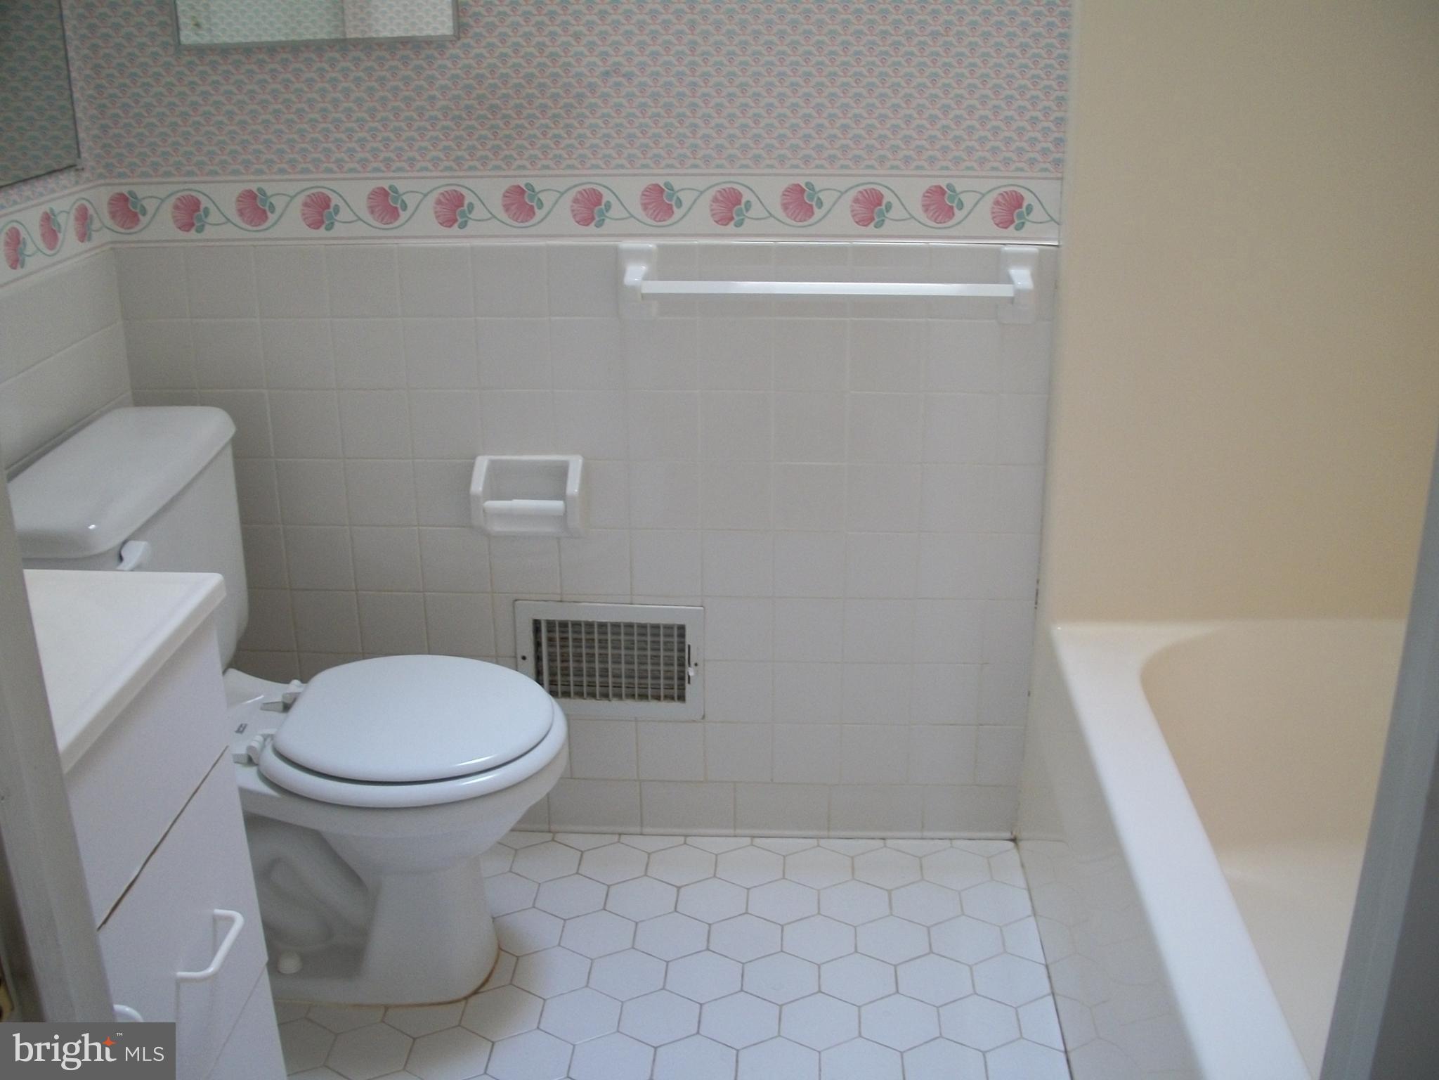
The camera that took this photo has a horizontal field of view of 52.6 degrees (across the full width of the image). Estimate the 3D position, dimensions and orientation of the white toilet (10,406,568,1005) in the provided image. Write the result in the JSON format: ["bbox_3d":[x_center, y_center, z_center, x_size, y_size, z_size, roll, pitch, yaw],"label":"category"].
[{"bbox_3d":[-0.544,0.248,2.004,0.690,0.750,0.490,1,20,4],"label":"white toilet"}]

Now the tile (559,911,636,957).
[{"bbox_3d":[-0.184,0.597,2.198,0.109,0.009,0.126,1,20,3],"label":"tile"}]

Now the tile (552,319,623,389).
[{"bbox_3d":[-0.192,-0.273,2.140,0.107,0.107,0.009,1,20,3],"label":"tile"}]

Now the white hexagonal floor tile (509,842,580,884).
[{"bbox_3d":[-0.279,0.518,2.327,0.106,0.009,0.122,1,20,3],"label":"white hexagonal floor tile"}]

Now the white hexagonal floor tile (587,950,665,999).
[{"bbox_3d":[-0.132,0.631,2.106,0.109,0.009,0.126,1,20,3],"label":"white hexagonal floor tile"}]

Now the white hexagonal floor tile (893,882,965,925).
[{"bbox_3d":[0.314,0.558,2.219,0.108,0.009,0.125,1,20,3],"label":"white hexagonal floor tile"}]

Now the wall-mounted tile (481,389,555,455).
[{"bbox_3d":[-0.302,-0.172,2.185,0.108,0.108,0.009,1,20,3],"label":"wall-mounted tile"}]

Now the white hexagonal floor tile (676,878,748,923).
[{"bbox_3d":[-0.011,0.554,2.228,0.105,0.009,0.121,1,20,4],"label":"white hexagonal floor tile"}]

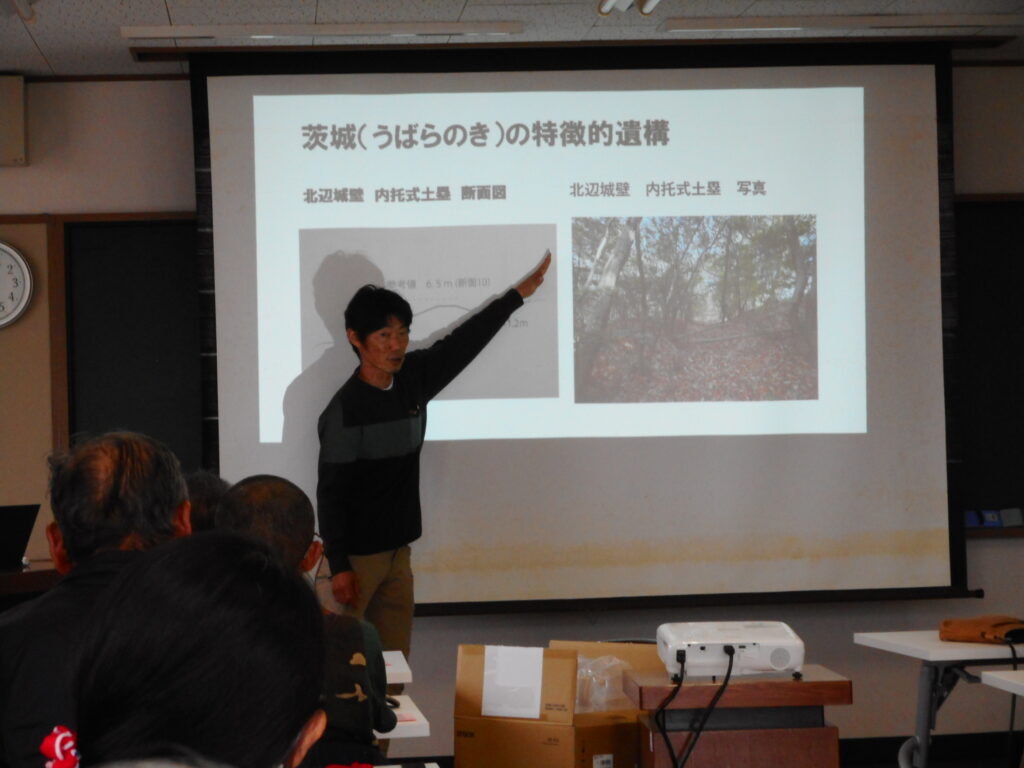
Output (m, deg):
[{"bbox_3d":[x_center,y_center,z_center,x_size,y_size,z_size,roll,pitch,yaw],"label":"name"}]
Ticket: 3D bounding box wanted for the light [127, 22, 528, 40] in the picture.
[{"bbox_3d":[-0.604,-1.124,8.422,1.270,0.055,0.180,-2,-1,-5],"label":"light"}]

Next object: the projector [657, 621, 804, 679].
[{"bbox_3d":[0.484,0.592,5.860,0.302,0.087,0.240,-1,5,-4],"label":"projector"}]

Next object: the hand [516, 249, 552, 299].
[{"bbox_3d":[0.080,-0.370,8.930,0.065,0.188,0.090,36,0,0],"label":"hand"}]

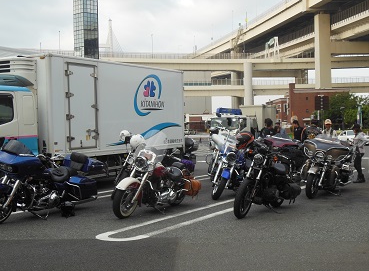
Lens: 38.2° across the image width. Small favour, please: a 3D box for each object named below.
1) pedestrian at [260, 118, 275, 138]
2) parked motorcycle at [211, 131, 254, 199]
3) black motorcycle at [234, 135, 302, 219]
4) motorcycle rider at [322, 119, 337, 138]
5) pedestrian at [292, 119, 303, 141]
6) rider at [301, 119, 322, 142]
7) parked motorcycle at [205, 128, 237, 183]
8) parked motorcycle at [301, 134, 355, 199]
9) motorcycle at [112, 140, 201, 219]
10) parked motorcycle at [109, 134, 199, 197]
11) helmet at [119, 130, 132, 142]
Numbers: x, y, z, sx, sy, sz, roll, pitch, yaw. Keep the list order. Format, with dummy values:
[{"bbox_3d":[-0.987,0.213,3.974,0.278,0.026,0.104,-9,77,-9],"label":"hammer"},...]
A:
[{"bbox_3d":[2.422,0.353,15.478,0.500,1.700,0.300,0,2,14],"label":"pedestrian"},{"bbox_3d":[1.140,0.644,11.697,0.900,1.330,2.400,1,2,30],"label":"parked motorcycle"},{"bbox_3d":[1.419,0.727,9.430,0.880,1.280,2.220,1,2,34],"label":"black motorcycle"},{"bbox_3d":[4.428,0.331,16.278,0.500,1.680,0.320,0,1,6],"label":"motorcycle rider"},{"bbox_3d":[3.587,0.328,16.778,0.500,1.670,0.320,1,2,37],"label":"pedestrian"},{"bbox_3d":[3.803,0.347,15.778,0.520,1.680,0.320,0,1,6],"label":"rider"},{"bbox_3d":[1.220,0.548,14.404,0.900,1.380,2.400,1,2,30],"label":"parked motorcycle"},{"bbox_3d":[3.158,0.613,11.850,0.950,1.360,2.550,1,2,30],"label":"parked motorcycle"},{"bbox_3d":[-0.499,0.714,9.607,0.920,1.320,2.420,1,2,33],"label":"motorcycle"},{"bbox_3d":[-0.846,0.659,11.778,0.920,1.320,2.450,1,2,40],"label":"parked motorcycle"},{"bbox_3d":[-1.318,0.007,11.950,0.290,0.250,0.240,-1,2,-37],"label":"helmet"}]

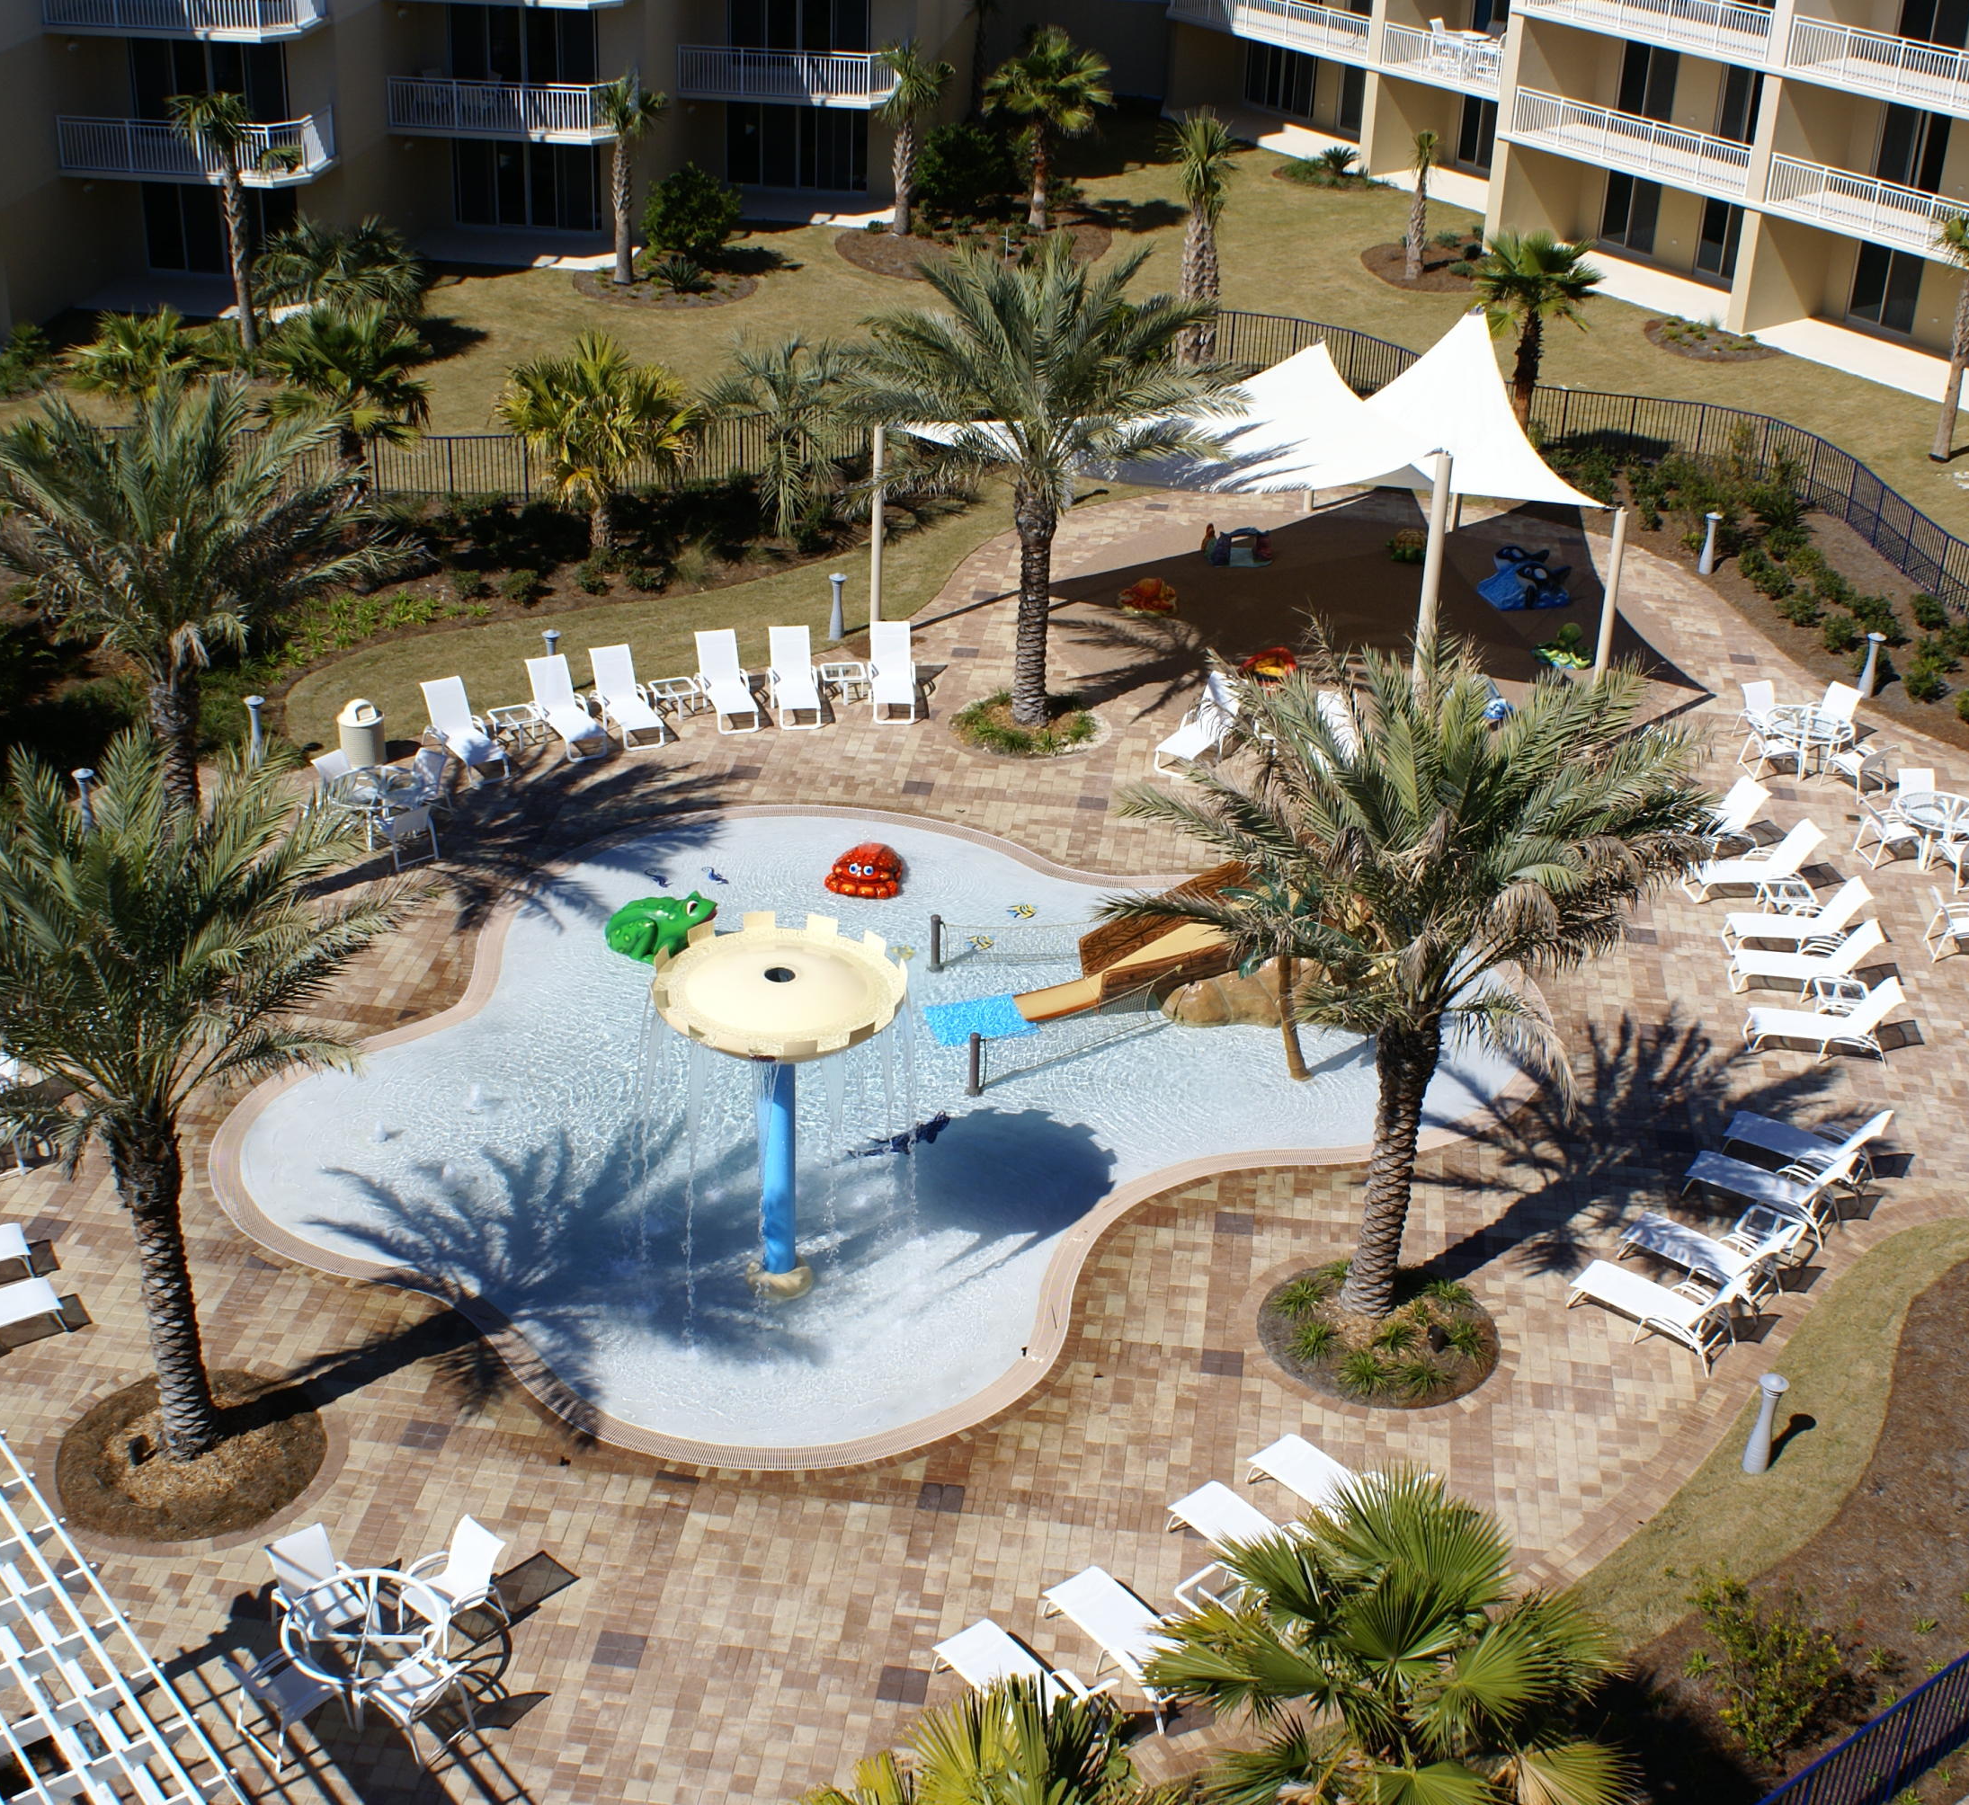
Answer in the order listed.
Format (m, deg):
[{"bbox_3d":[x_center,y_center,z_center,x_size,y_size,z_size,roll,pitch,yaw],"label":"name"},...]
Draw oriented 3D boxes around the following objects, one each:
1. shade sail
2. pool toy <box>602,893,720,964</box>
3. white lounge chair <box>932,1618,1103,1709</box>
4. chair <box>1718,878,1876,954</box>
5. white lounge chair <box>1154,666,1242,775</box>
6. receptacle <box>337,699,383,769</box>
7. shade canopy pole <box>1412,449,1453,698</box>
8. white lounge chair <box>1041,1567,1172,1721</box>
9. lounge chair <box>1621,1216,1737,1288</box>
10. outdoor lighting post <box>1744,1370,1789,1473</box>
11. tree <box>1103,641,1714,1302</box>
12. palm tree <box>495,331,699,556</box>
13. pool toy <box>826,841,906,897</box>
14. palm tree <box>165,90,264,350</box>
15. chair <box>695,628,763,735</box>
[{"bbox_3d":[5.087,-8.233,43.425,10.600,1.500,9.800,11,29,16],"label":"shade sail"},{"bbox_3d":[-4.106,0.252,34.204,1.480,0.820,0.920,5,27,6],"label":"pool toy"},{"bbox_3d":[0.330,6.389,22.215,0.670,0.900,1.740,-17,33,-33],"label":"white lounge chair"},{"bbox_3d":[10.591,0.175,35.192,1.740,0.900,0.670,2,27,0],"label":"chair"},{"bbox_3d":[3.200,-2.596,39.917,0.700,0.920,1.750,16,33,25],"label":"white lounge chair"},{"bbox_3d":[-9.053,-2.467,39.032,0.640,1.000,0.640,1,29,-1],"label":"receptacle"},{"bbox_3d":[6.516,-4.386,39.766,0.210,4.600,0.210,2,27,-1],"label":"shade canopy pole"},{"bbox_3d":[1.265,5.911,22.356,0.680,0.950,1.780,-16,32,-33],"label":"white lounge chair"},{"bbox_3d":[7.531,3.548,28.078,1.711,0.926,0.674,21,32,33],"label":"lounge chair"},{"bbox_3d":[7.591,5.079,26.185,0.290,1.080,0.290,1,29,0],"label":"outdoor lighting post"},{"bbox_3d":[3.927,1.113,25.959,5.500,6.500,5.500,2,27,-1],"label":"tree"},{"bbox_3d":[-6.687,-7.759,46.328,3.421,3.673,3.321,2,27,0],"label":"palm tree"},{"bbox_3d":[-1.586,-0.488,36.067,1.080,0.620,0.950,8,27,10],"label":"pool toy"},{"bbox_3d":[-15.530,-13.770,55.002,1.850,5.300,1.850,2,27,0],"label":"palm tree"},{"bbox_3d":[-3.858,-3.323,40.493,0.680,0.960,1.700,-7,29,-17],"label":"chair"}]

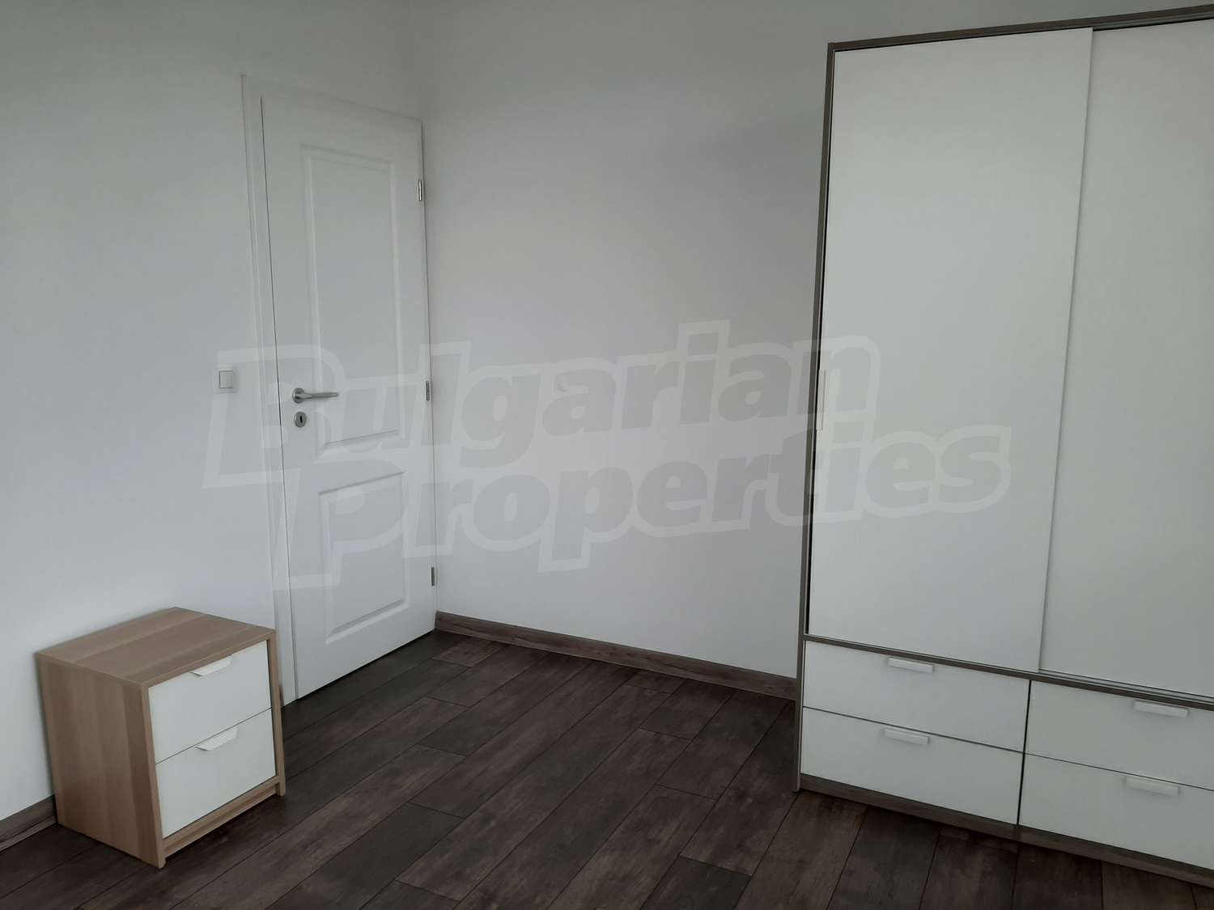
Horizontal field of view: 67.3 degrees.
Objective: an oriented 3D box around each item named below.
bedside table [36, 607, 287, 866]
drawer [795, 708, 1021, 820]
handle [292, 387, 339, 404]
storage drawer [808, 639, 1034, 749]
[{"bbox_3d":[-1.200,0.741,2.492,0.417,0.485,0.404,5,11,27],"label":"bedside table"},{"bbox_3d":[0.917,0.805,2.688,0.569,0.200,0.480,5,11,26],"label":"drawer"},{"bbox_3d":[-1.000,-0.208,3.138,0.055,0.053,0.161,5,11,26],"label":"handle"},{"bbox_3d":[0.917,0.607,2.653,0.569,0.196,0.480,5,11,26],"label":"storage drawer"}]

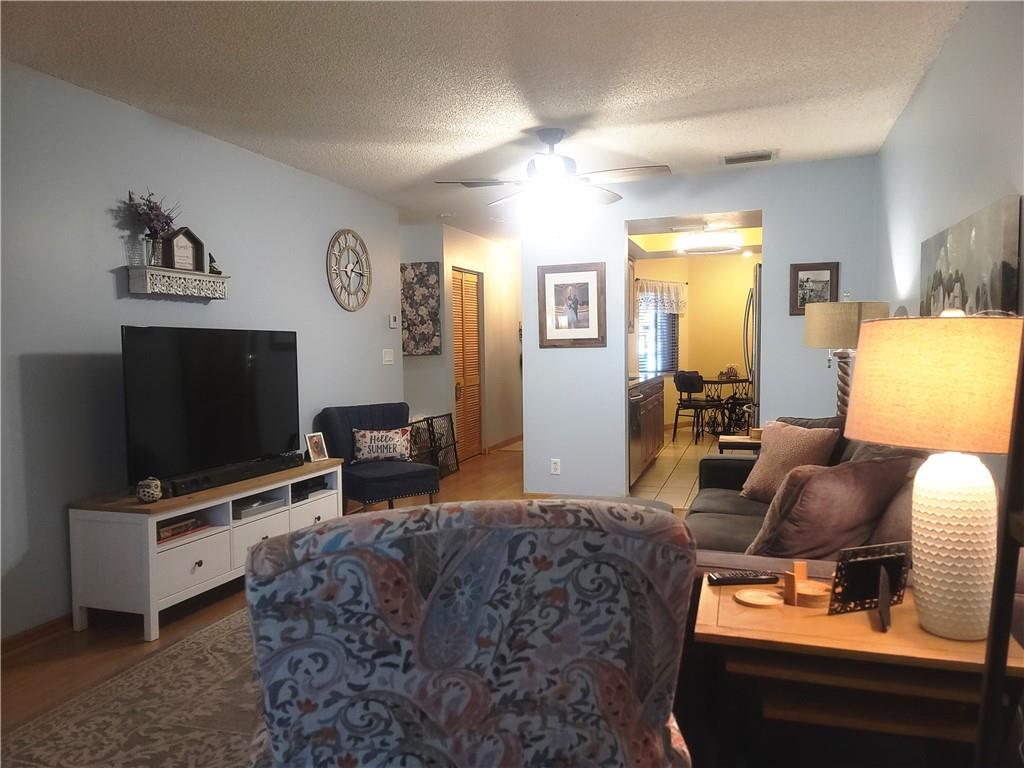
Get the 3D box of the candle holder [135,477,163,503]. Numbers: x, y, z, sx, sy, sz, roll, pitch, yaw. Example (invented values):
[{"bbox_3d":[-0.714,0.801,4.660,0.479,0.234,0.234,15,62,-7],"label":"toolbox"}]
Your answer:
[{"bbox_3d":[-1.560,0.455,3.182,0.104,0.105,0.104,0,3,19],"label":"candle holder"}]

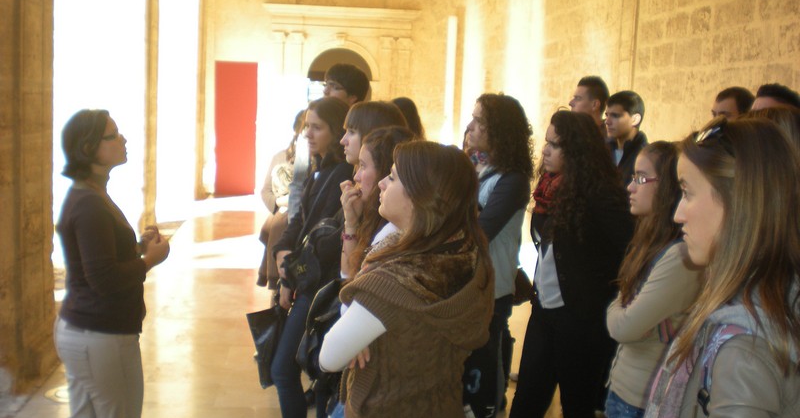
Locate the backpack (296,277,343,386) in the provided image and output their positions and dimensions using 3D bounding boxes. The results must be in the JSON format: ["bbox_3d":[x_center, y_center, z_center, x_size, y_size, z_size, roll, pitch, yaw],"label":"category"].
[{"bbox_3d":[-0.256,0.405,2.900,0.180,0.380,0.300,-1,7,-21],"label":"backpack"}]

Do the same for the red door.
[{"bbox_3d":[-2.812,-1.356,15.089,0.730,2.305,0.080,1,6,-7],"label":"red door"}]

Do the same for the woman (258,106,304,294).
[{"bbox_3d":[-0.622,0.184,5.360,0.500,1.573,0.360,3,7,9],"label":"woman"}]

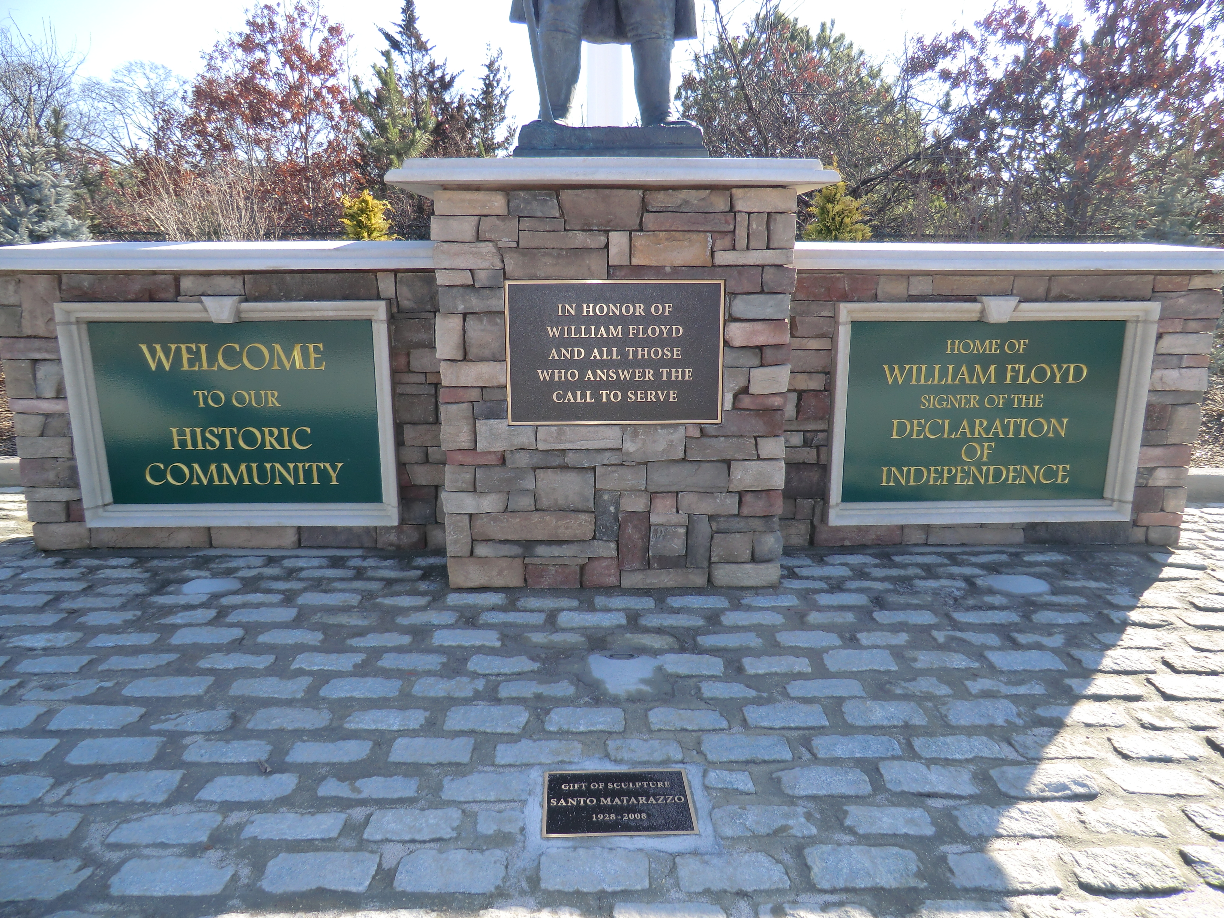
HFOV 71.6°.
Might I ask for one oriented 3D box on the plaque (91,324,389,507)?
[{"bbox_3d":[-1.847,-0.221,4.219,1.365,0.916,0.040,0,13,-1],"label":"plaque"}]

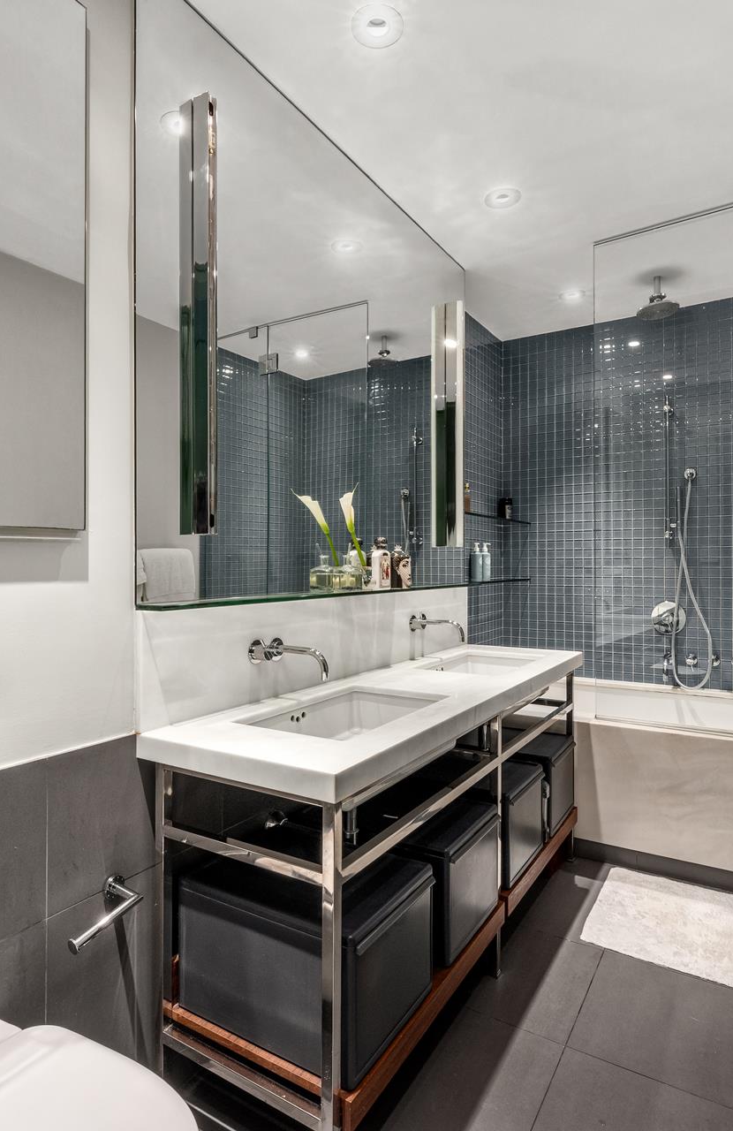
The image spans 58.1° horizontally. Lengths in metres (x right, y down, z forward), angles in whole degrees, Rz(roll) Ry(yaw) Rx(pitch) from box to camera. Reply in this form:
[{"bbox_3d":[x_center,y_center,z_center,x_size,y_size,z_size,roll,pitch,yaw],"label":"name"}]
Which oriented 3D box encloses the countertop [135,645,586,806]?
[{"bbox_3d":[0.200,0.382,2.018,0.503,0.049,1.790,0,0,31],"label":"countertop"}]

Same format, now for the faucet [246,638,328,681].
[{"bbox_3d":[-0.189,0.245,1.703,0.167,0.109,0.155,0,0,31],"label":"faucet"}]

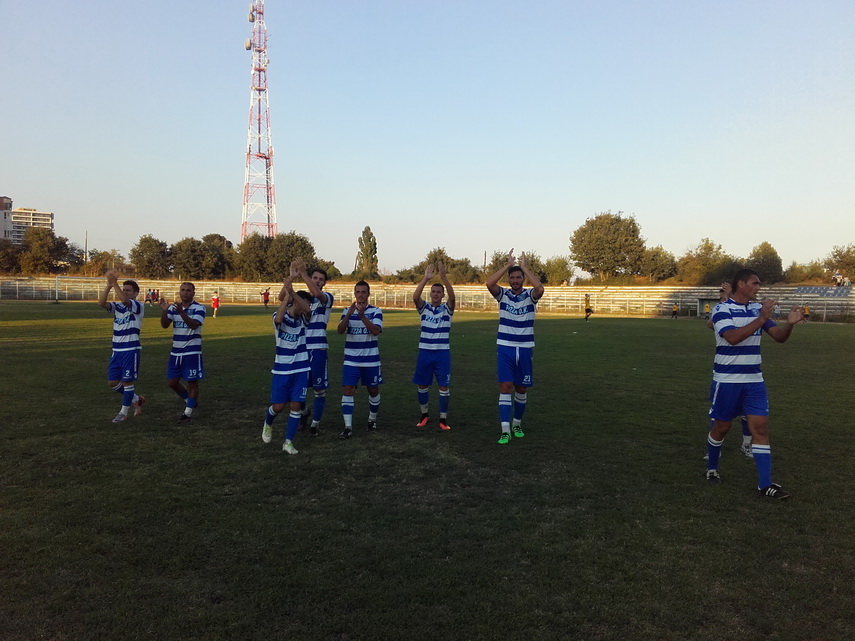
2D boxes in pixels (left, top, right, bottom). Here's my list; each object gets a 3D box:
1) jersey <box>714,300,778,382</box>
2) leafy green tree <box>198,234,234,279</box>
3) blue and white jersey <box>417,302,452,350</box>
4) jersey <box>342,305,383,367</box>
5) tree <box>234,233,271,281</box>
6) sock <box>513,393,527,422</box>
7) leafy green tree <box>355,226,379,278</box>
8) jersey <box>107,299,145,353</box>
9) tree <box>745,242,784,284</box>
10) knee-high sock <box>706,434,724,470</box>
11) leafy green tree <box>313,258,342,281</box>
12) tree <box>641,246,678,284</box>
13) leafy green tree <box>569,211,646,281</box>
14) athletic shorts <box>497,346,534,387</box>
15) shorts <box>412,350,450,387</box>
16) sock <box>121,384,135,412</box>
[{"bbox_3d":[2.683,0.170,6.500,0.520,0.700,0.360,0,2,-17],"label":"jersey"},{"bbox_3d":[-29.694,-9.169,108.000,5.200,6.800,5.200,1,2,0],"label":"leafy green tree"},{"bbox_3d":[0.085,0.072,9.250,0.440,0.580,0.260,1,2,1],"label":"blue and white jersey"},{"bbox_3d":[-0.763,0.173,8.850,0.490,0.680,0.320,1,2,5],"label":"jersey"},{"bbox_3d":[-22.109,-8.045,97.000,4.941,6.208,4.694,0,2,-13],"label":"tree"},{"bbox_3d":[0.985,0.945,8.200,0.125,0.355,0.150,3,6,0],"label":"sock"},{"bbox_3d":[-8.366,-9.257,105.000,3.292,7.269,3.127,1,2,-5],"label":"leafy green tree"},{"bbox_3d":[-3.787,0.063,9.600,0.480,0.640,0.320,1,2,3],"label":"jersey"},{"bbox_3d":[43.137,-7.296,98.000,5.200,5.400,5.000,1,2,0],"label":"tree"},{"bbox_3d":[2.497,1.147,6.650,0.125,0.320,0.130,-4,15,-37],"label":"knee-high sock"},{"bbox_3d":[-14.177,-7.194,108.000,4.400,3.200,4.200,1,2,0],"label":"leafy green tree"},{"bbox_3d":[29.267,-7.032,97.000,4.561,4.688,4.333,1,2,17],"label":"tree"},{"bbox_3d":[19.514,-8.131,83.000,8.300,7.700,8.000,1,2,0],"label":"leafy green tree"},{"bbox_3d":[0.931,0.476,8.100,0.400,0.450,0.300,1,2,-2],"label":"athletic shorts"},{"bbox_3d":[0.053,0.553,9.100,0.440,0.460,0.300,1,2,3],"label":"shorts"},{"bbox_3d":[-3.699,0.975,9.450,0.130,0.350,0.150,4,-3,23],"label":"sock"}]

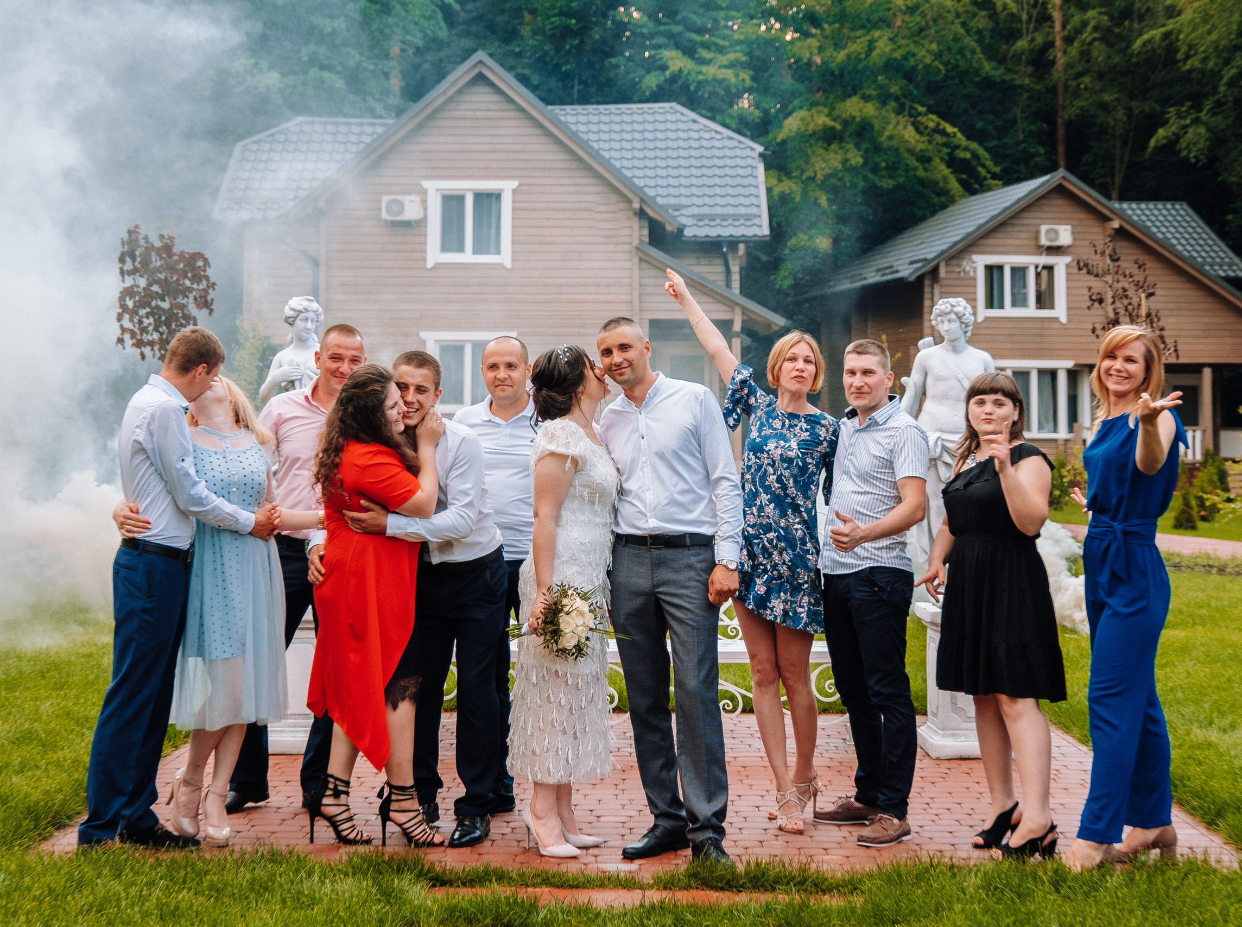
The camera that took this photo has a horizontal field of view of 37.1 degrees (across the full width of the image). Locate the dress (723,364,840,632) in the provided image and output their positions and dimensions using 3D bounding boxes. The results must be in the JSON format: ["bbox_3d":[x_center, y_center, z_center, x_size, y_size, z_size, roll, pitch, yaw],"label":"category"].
[{"bbox_3d":[0.581,0.123,6.682,0.430,0.960,0.310,0,1,9],"label":"dress"}]

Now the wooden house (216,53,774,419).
[{"bbox_3d":[-2.600,-3.612,39.449,11.400,8.800,8.600,0,1,0],"label":"wooden house"}]

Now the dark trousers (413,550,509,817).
[{"bbox_3d":[-0.574,0.782,6.600,0.390,0.980,0.330,0,1,19],"label":"dark trousers"}]

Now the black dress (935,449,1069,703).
[{"bbox_3d":[1.284,0.368,6.250,0.450,0.880,0.350,0,1,19],"label":"black dress"}]

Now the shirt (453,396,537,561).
[{"bbox_3d":[-0.448,0.056,7.052,0.490,0.630,0.300,0,1,-3],"label":"shirt"}]

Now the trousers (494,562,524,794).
[{"bbox_3d":[-0.421,0.796,6.950,0.380,0.970,0.290,0,1,-3],"label":"trousers"}]

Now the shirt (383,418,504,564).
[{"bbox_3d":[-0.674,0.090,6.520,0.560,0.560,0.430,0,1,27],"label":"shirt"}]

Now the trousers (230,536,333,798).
[{"bbox_3d":[-1.258,0.778,7.112,0.480,1.000,0.290,0,1,-3],"label":"trousers"}]

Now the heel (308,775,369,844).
[{"bbox_3d":[-0.974,1.183,6.428,0.220,0.245,0.085,0,1,-3],"label":"heel"}]

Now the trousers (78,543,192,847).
[{"bbox_3d":[-1.668,0.795,6.360,0.400,1.030,0.340,0,1,-12],"label":"trousers"}]

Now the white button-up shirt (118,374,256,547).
[{"bbox_3d":[-1.506,-0.011,6.420,0.470,0.610,0.500,0,1,0],"label":"white button-up shirt"}]

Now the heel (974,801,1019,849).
[{"bbox_3d":[1.299,1.238,6.398,0.225,0.145,0.085,-1,1,-33],"label":"heel"}]

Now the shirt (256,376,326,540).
[{"bbox_3d":[-1.118,-0.014,7.000,0.520,0.620,0.300,0,1,9],"label":"shirt"}]

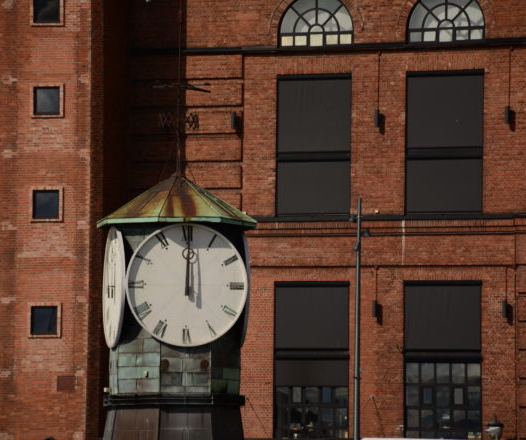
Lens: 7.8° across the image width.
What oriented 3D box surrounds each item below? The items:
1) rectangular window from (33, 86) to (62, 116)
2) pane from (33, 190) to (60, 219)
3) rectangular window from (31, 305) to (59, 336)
[{"bbox_3d":[-6.585,-3.622,117.366,0.900,0.930,0.130,-1,-4,17],"label":"rectangular window"},{"bbox_3d":[-6.602,-0.478,117.125,0.810,0.850,0.060,-1,-4,17],"label":"pane"},{"bbox_3d":[-6.633,3.051,116.859,0.920,0.950,0.130,-1,-4,17],"label":"rectangular window"}]

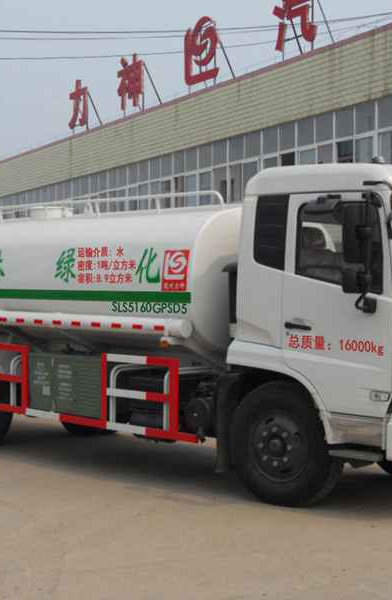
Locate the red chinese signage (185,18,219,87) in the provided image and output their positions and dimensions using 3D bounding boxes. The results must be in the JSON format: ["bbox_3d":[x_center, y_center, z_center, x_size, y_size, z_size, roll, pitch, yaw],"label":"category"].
[{"bbox_3d":[0.245,-8.710,34.887,0.200,2.150,2.250,1,0,-29],"label":"red chinese signage"}]

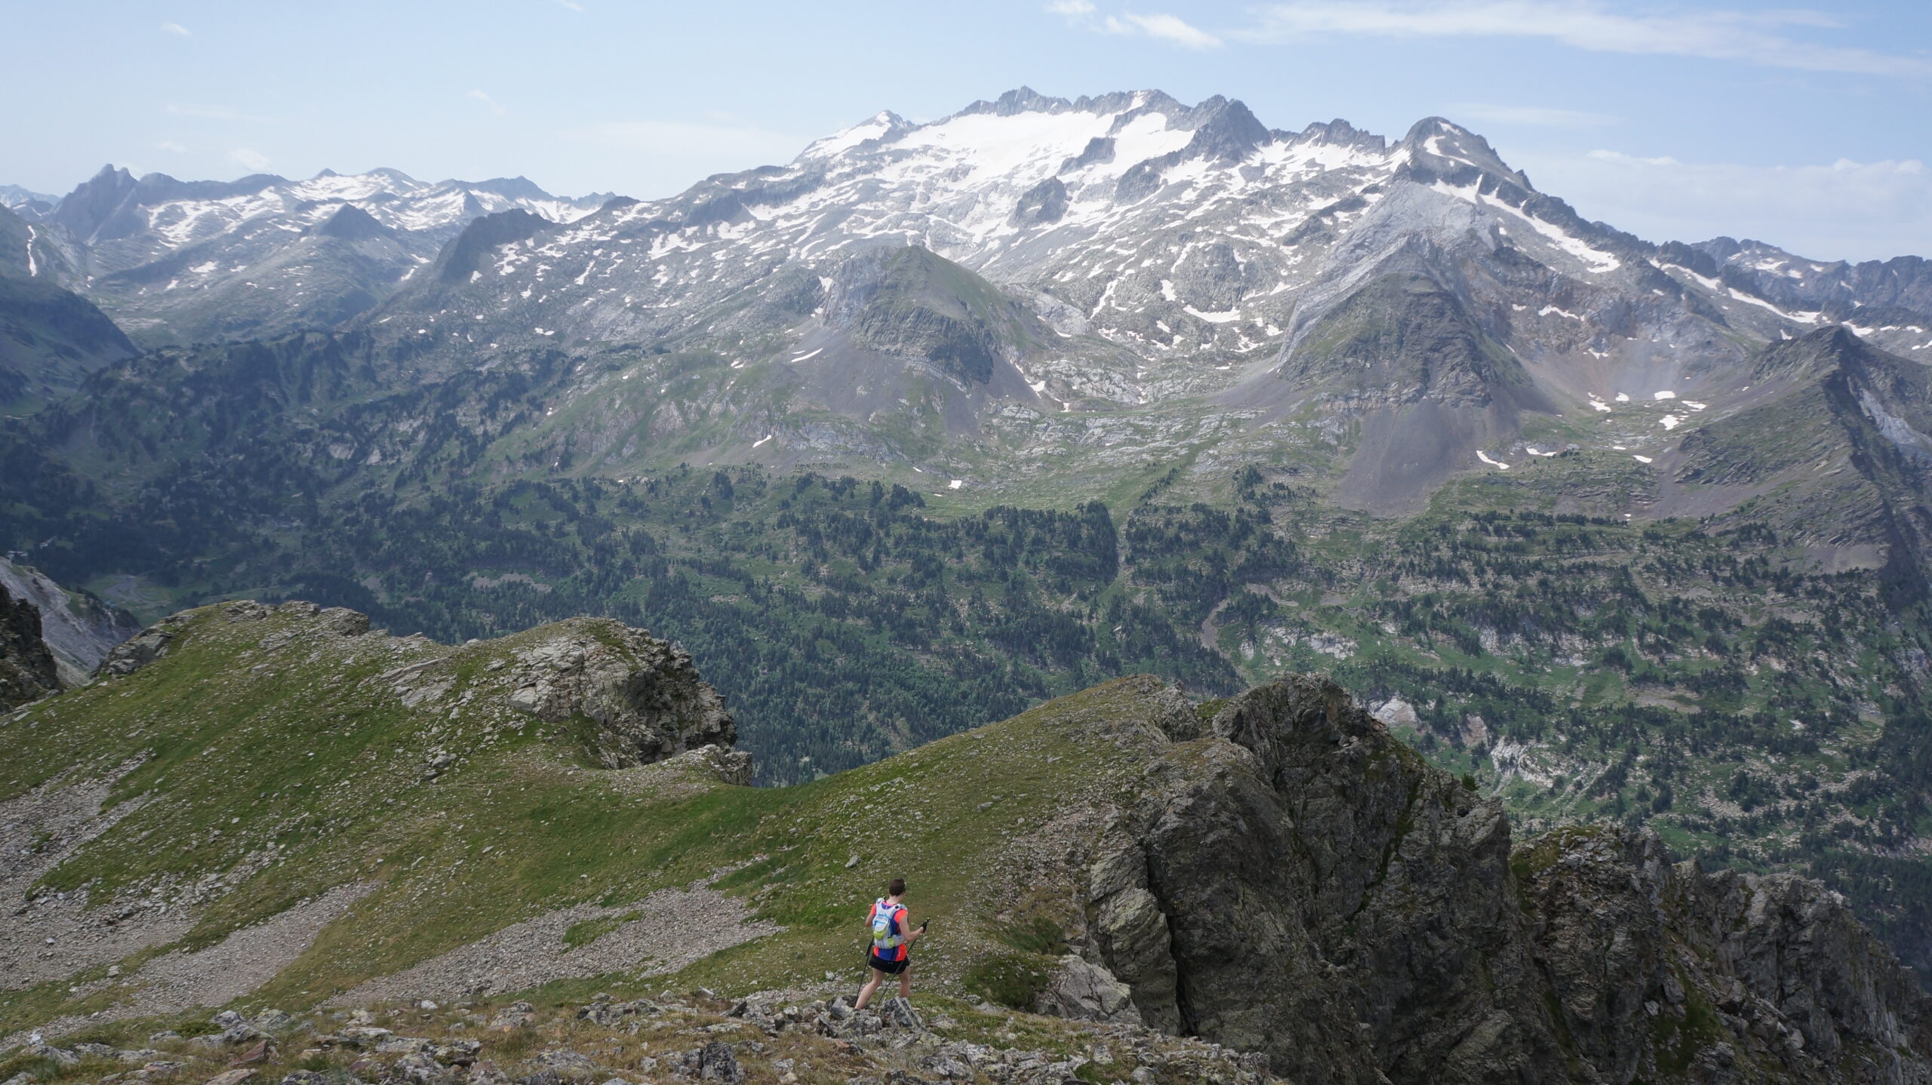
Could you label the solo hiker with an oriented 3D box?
[{"bbox_3d":[-0.794,4.245,14.400,0.600,1.640,0.800,7,15,28],"label":"solo hiker"}]

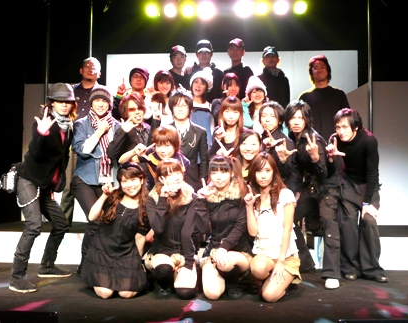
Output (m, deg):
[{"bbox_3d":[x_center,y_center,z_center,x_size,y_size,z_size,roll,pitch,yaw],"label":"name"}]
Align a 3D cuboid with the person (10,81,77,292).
[{"bbox_3d":[-1.238,0.208,4.600,0.580,1.560,0.600,0,-1,-27],"label":"person"}]

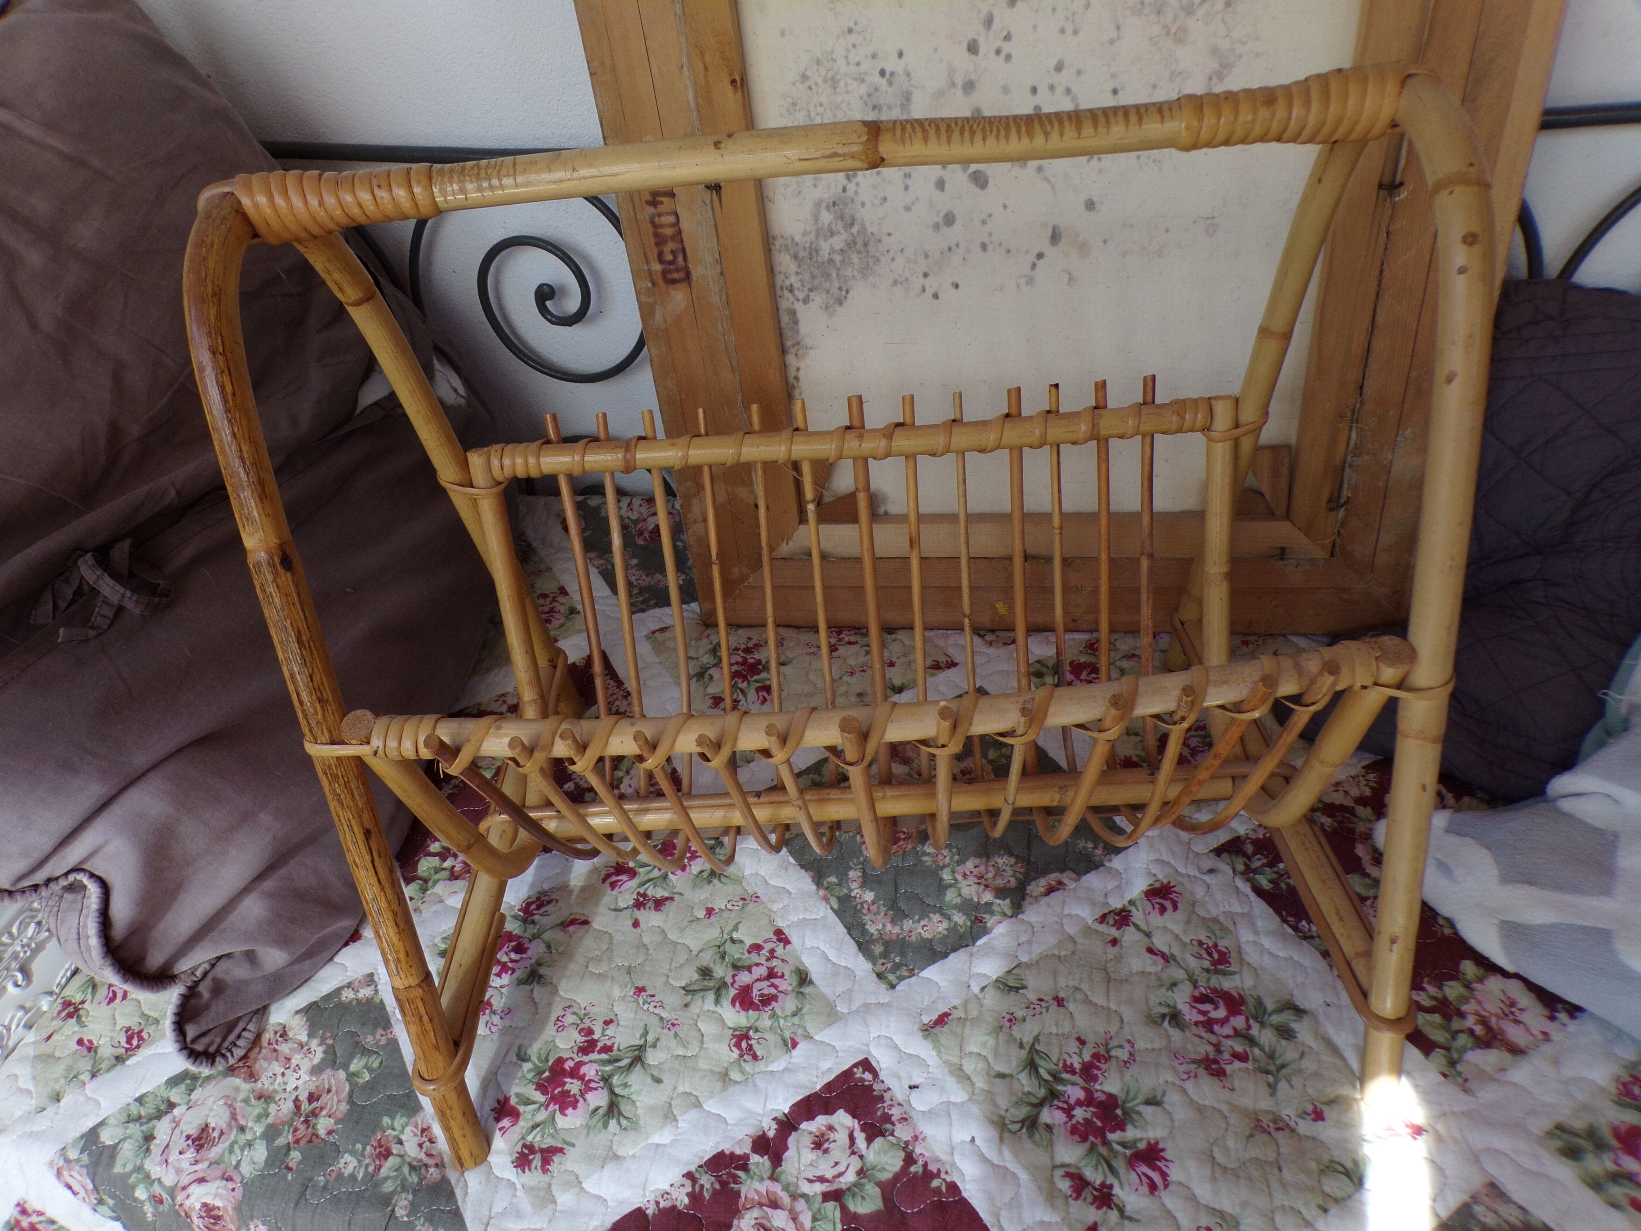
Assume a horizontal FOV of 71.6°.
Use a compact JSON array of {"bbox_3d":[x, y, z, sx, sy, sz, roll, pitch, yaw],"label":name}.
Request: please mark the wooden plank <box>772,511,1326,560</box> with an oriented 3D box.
[{"bbox_3d":[0.158,-0.059,0.829,0.400,0.031,0.017,1,35,12],"label":"wooden plank"}]

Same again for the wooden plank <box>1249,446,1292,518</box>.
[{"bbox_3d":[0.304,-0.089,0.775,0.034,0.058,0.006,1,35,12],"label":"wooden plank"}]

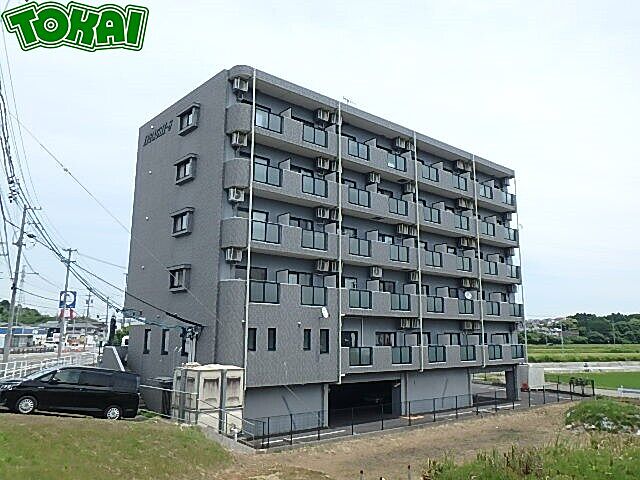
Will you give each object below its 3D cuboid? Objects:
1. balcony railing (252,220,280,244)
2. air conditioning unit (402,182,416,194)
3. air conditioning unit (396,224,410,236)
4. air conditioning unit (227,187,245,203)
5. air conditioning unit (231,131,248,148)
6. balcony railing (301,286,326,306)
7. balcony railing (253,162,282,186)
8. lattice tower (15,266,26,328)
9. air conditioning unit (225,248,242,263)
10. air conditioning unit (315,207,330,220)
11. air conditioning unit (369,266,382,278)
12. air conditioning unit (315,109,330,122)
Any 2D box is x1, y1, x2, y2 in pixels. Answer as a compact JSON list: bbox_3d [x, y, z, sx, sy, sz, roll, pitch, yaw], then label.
[{"bbox_3d":[-2.532,-0.336,25.392,1.676,0.907,0.060,9,-14,-41],"label":"balcony railing"},{"bbox_3d":[5.652,-3.245,33.899,0.790,0.550,0.290,9,-14,-41],"label":"air conditioning unit"},{"bbox_3d":[4.991,-0.596,32.119,0.760,0.550,0.290,9,-14,-38],"label":"air conditioning unit"},{"bbox_3d":[-3.957,-2.058,25.084,0.790,0.550,0.290,9,-14,-41],"label":"air conditioning unit"},{"bbox_3d":[-3.894,-4.745,25.626,0.790,0.550,0.290,9,-14,-41],"label":"air conditioning unit"},{"bbox_3d":[-0.275,2.774,26.530,1.580,0.910,0.080,9,-14,-38],"label":"balcony railing"},{"bbox_3d":[-2.488,-3.108,25.844,1.580,0.910,0.080,9,-14,-38],"label":"balcony railing"},{"bbox_3d":[-133.948,26.260,240.088,2.600,29.000,2.600,9,-14,-40],"label":"lattice tower"},{"bbox_3d":[-3.919,0.708,24.514,0.760,0.550,0.290,9,-14,-38],"label":"air conditioning unit"},{"bbox_3d":[0.106,-1.394,28.601,0.790,0.550,0.290,9,-14,-41],"label":"air conditioning unit"},{"bbox_3d":[3.218,1.868,30.798,0.790,0.550,0.290,9,-14,-41],"label":"air conditioning unit"},{"bbox_3d":[0.113,-6.826,29.588,0.790,0.550,0.290,9,-14,-41],"label":"air conditioning unit"}]

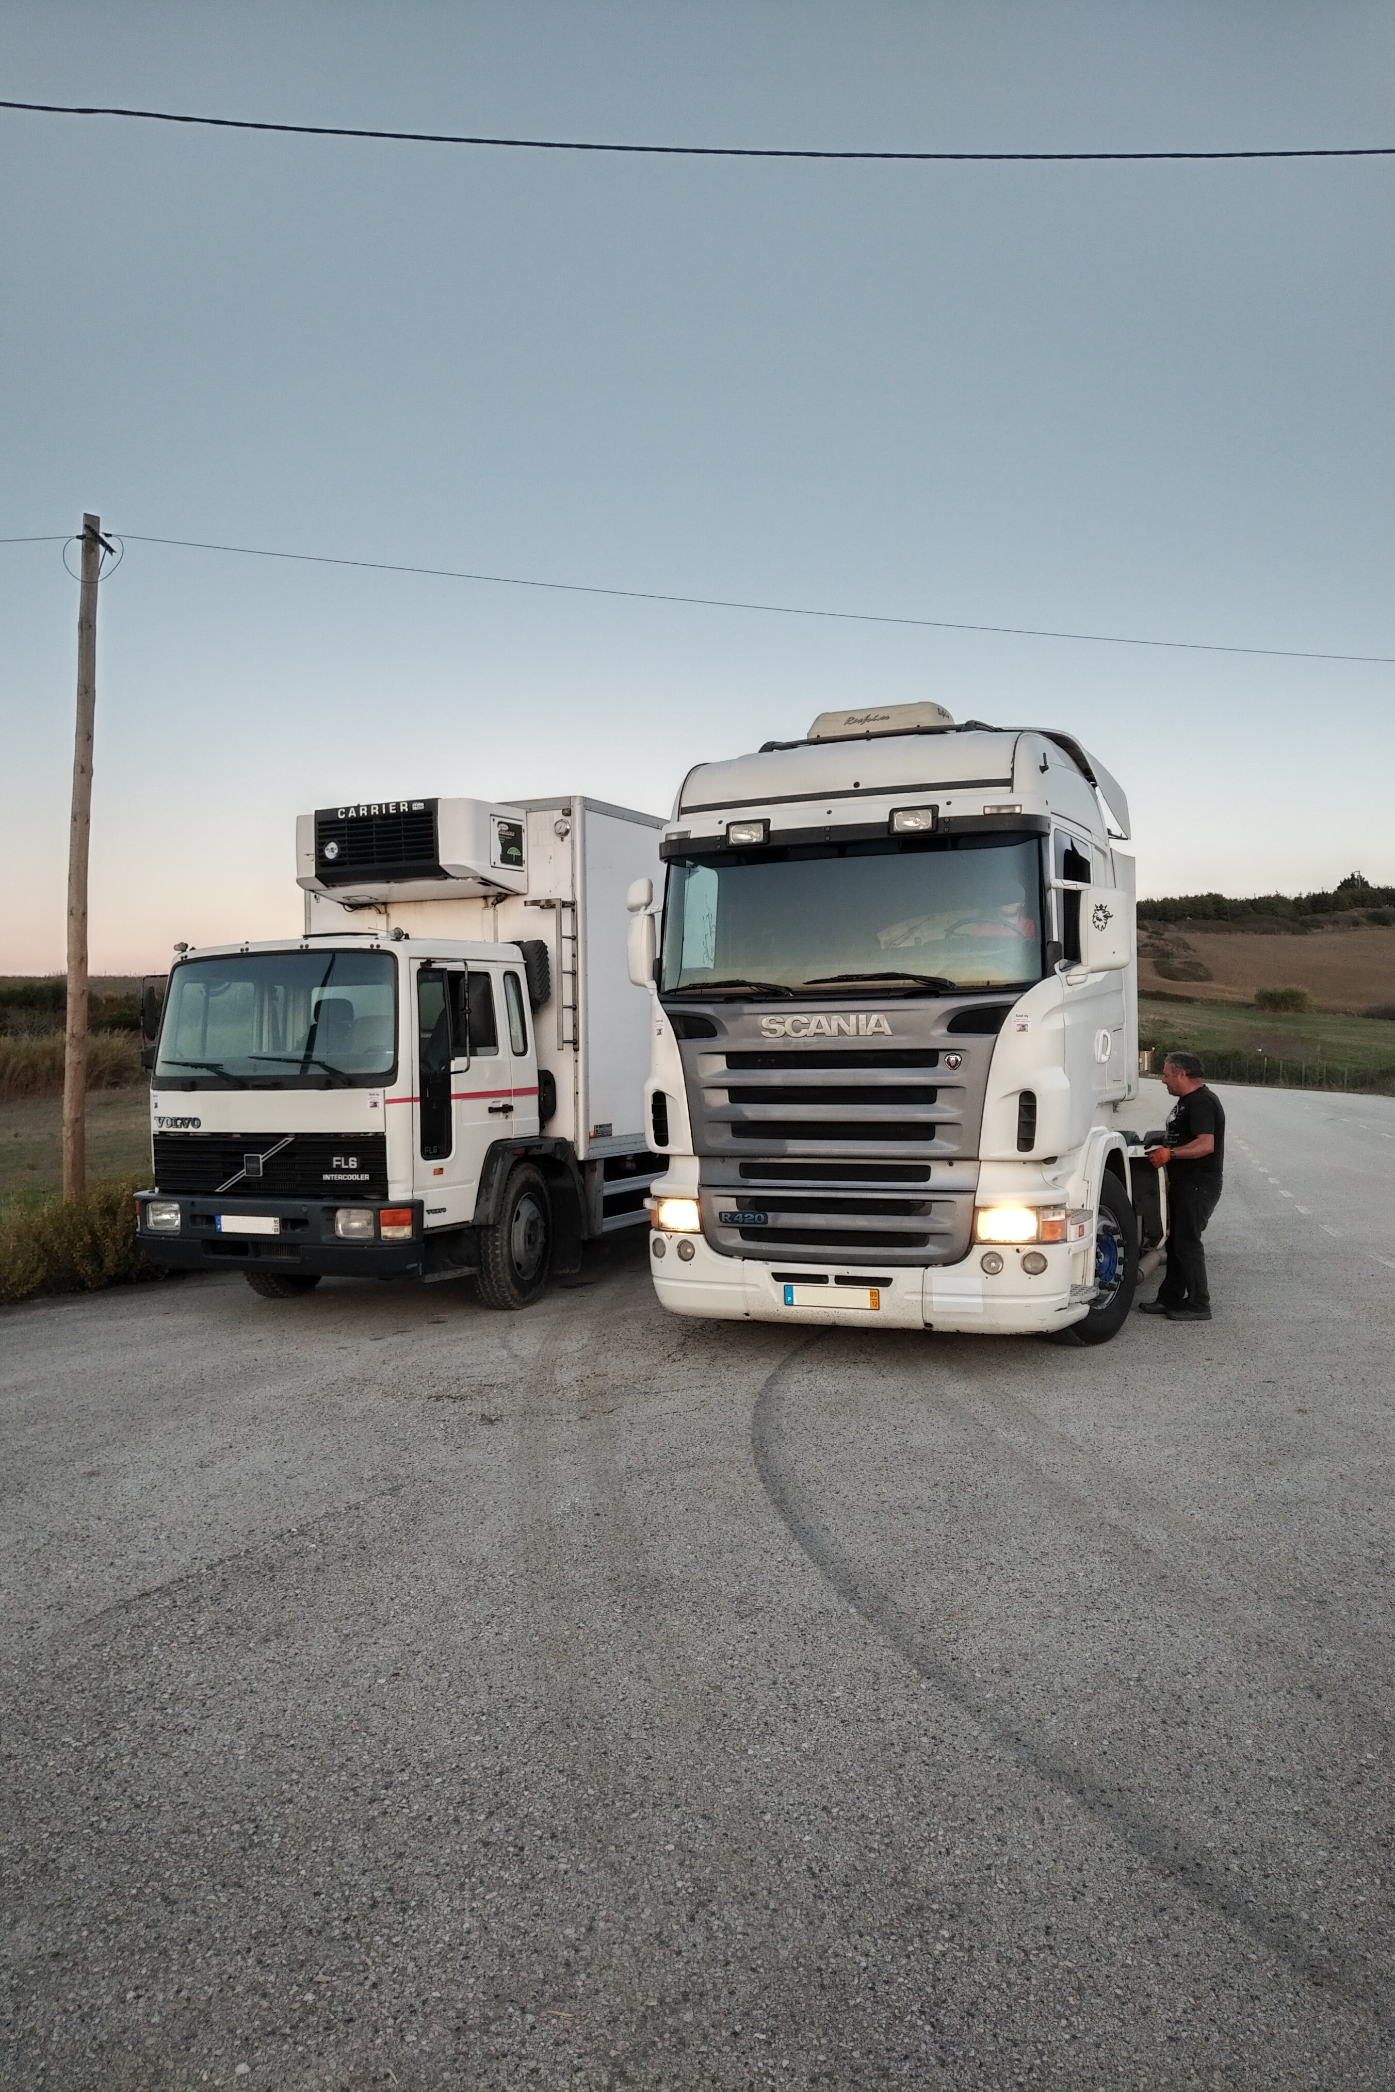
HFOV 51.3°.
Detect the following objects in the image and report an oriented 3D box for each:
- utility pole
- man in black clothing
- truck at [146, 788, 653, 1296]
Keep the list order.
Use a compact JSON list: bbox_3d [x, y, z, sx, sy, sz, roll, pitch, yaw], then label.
[{"bbox_3d":[-6.260,-1.772,14.800,0.250,7.265,0.250,1,0,0],"label":"utility pole"},{"bbox_3d":[3.041,0.873,9.170,0.520,1.670,0.520,-1,0,6],"label":"man in black clothing"},{"bbox_3d":[-0.965,0.006,12.801,2.550,3.530,8.200,-1,0,26],"label":"truck"}]

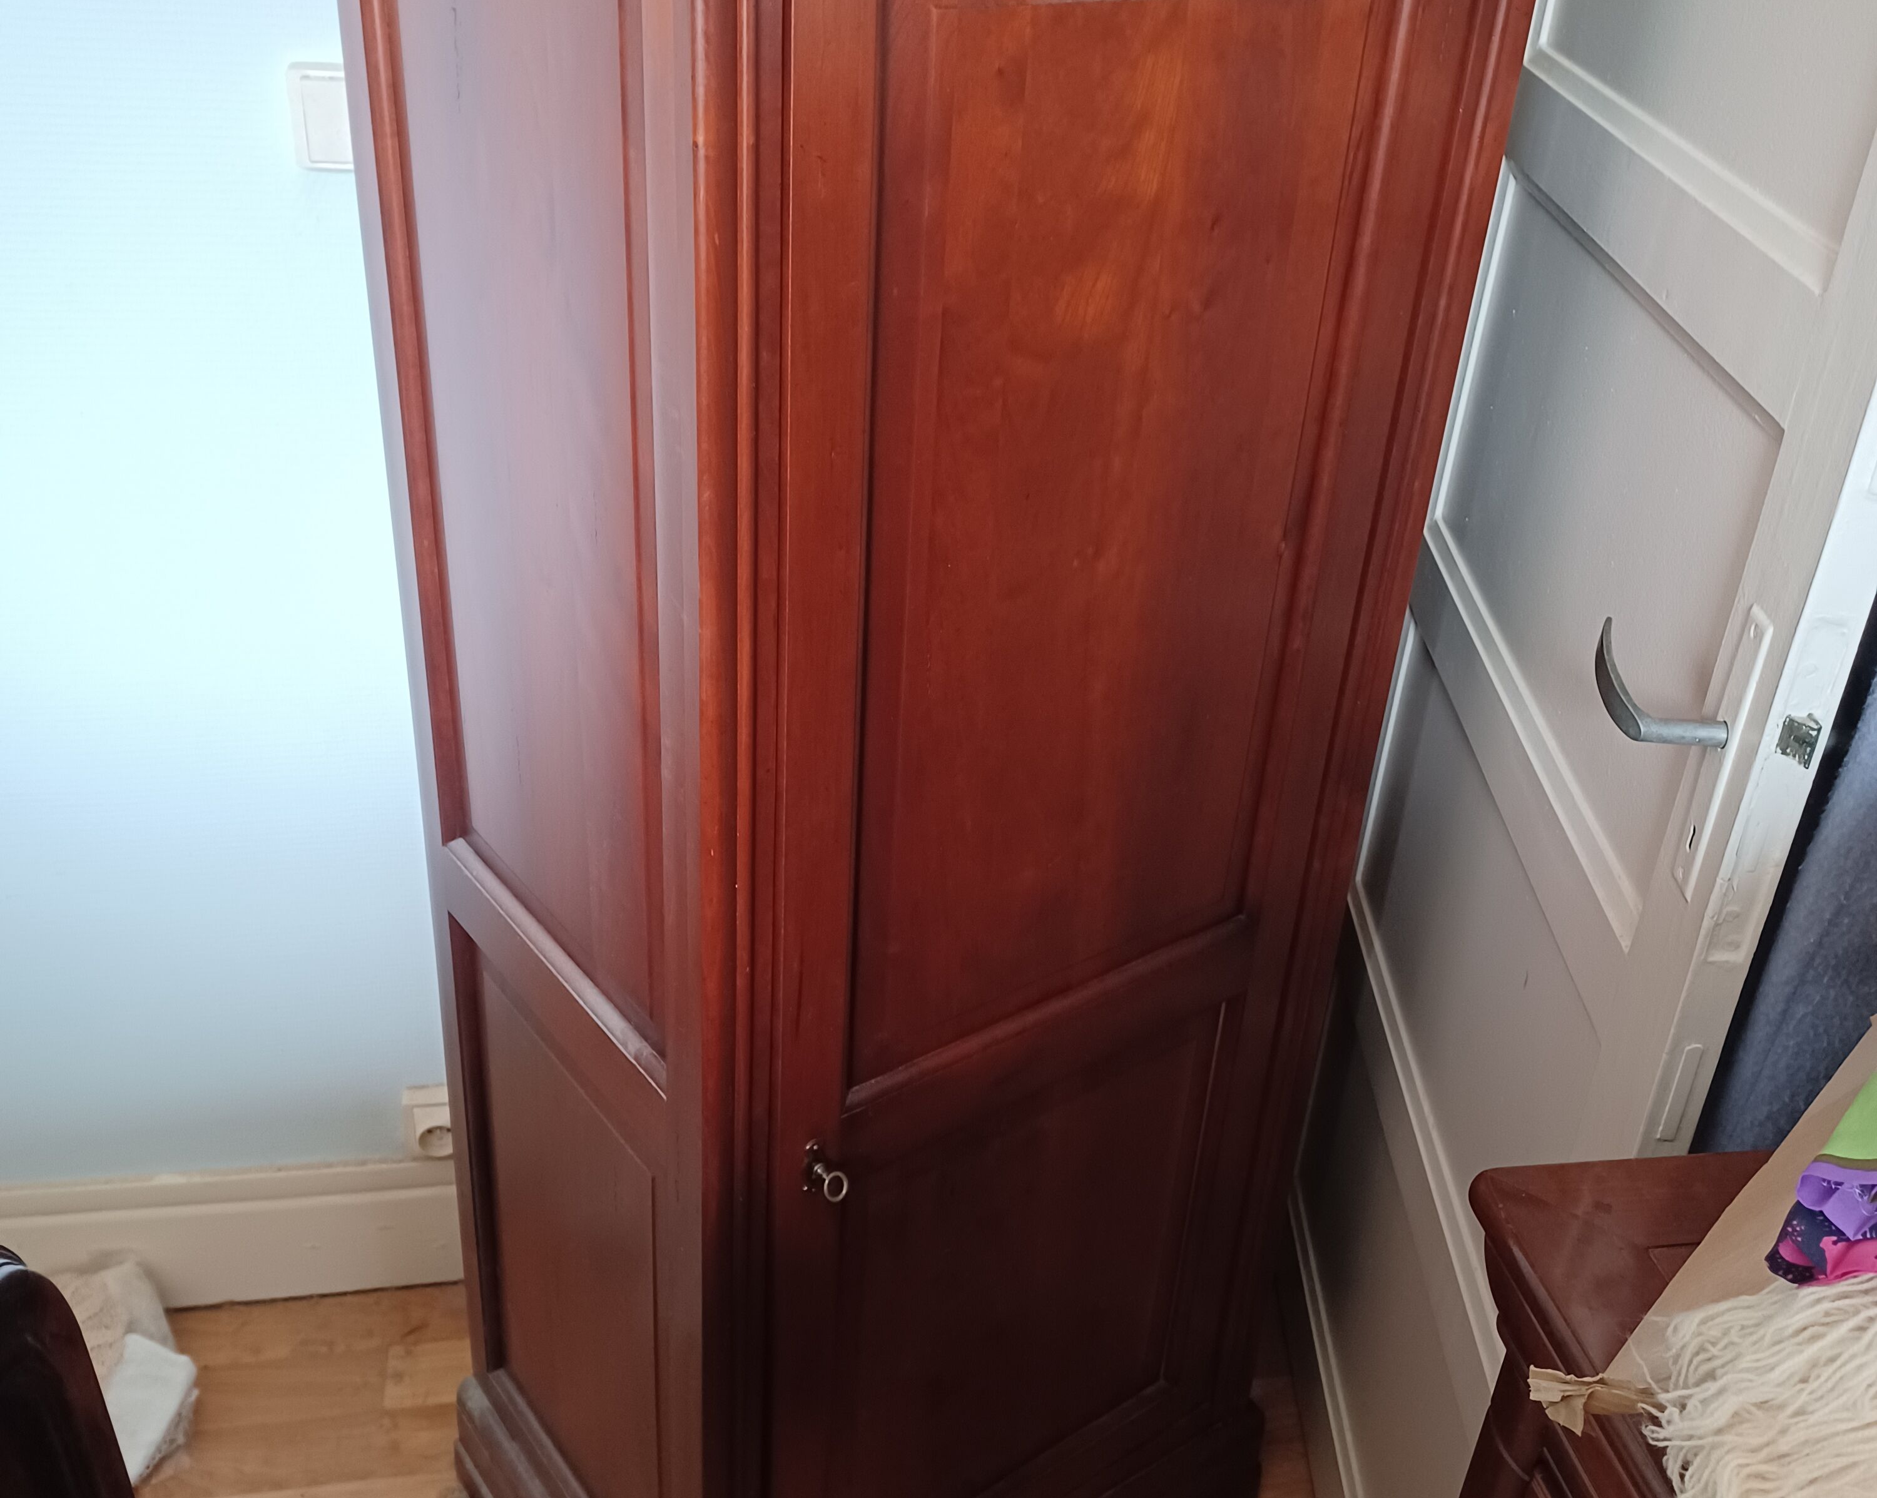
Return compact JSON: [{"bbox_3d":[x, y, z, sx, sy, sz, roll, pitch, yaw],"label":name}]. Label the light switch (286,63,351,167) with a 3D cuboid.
[{"bbox_3d":[-0.480,-0.510,1.464,0.083,0.083,0.012,-3,31,-11],"label":"light switch"}]

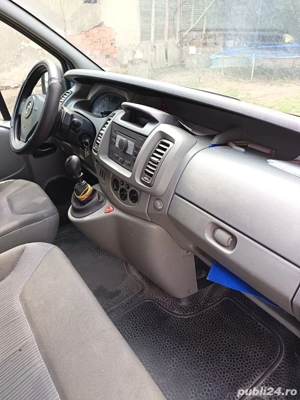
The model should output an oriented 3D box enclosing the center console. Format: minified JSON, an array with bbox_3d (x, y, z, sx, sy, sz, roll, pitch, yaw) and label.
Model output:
[{"bbox_3d":[-0.072,0.045,1.019,0.385,0.735,0.410,-20,35,-32],"label":"center console"}]

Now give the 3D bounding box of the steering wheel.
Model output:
[{"bbox_3d":[-0.450,-0.361,1.128,0.100,0.385,0.385,15,13,-44],"label":"steering wheel"}]

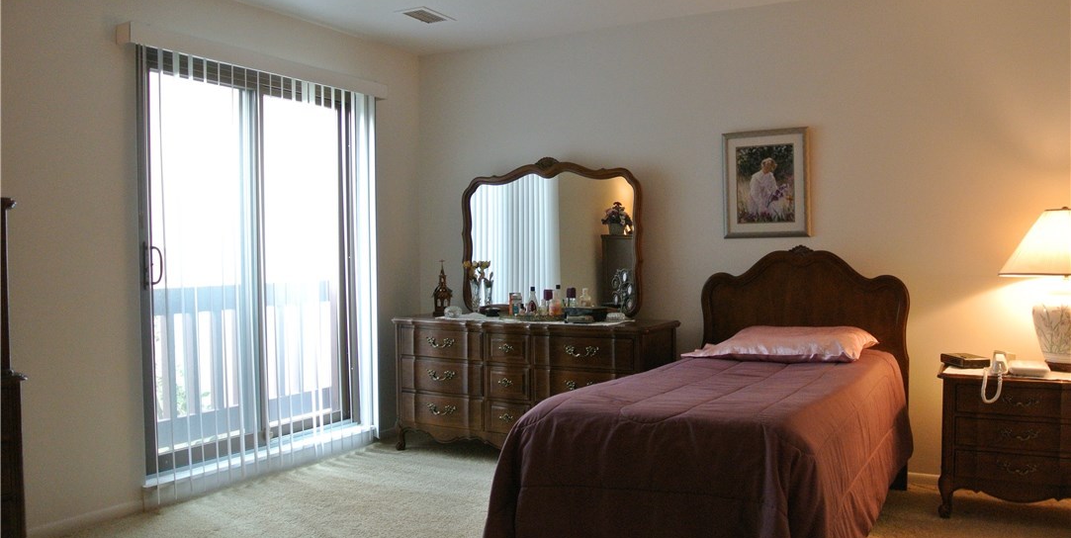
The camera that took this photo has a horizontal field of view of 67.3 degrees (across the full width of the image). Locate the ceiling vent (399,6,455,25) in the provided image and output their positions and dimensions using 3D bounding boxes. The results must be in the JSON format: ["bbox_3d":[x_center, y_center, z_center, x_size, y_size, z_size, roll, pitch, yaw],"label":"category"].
[{"bbox_3d":[-0.591,-1.377,4.397,0.190,0.020,0.300,1,2,31],"label":"ceiling vent"}]

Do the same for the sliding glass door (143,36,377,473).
[{"bbox_3d":[-1.416,-0.039,4.331,0.110,2.010,1.520,1,2,31],"label":"sliding glass door"}]

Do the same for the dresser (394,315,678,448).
[{"bbox_3d":[-0.018,0.670,4.605,1.560,0.757,0.530,0,2,26],"label":"dresser"}]

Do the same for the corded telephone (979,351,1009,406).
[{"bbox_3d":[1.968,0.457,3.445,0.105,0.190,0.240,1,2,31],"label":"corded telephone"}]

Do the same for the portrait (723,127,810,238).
[{"bbox_3d":[1.216,-0.447,4.249,0.455,0.570,0.030,1,2,31],"label":"portrait"}]

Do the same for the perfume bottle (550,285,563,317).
[{"bbox_3d":[0.113,0.184,4.576,0.058,0.178,0.050,0,2,26],"label":"perfume bottle"}]

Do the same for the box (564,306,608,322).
[{"bbox_3d":[0.276,0.248,4.401,0.180,0.084,0.150,0,2,26],"label":"box"}]

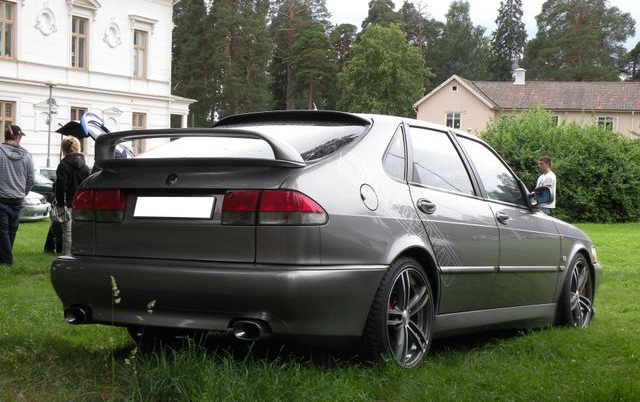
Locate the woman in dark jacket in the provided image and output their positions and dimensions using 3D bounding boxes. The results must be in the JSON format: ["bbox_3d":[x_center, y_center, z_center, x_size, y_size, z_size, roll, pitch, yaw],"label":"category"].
[{"bbox_3d":[-3.060,0.031,12.800,0.470,1.680,0.360,1,2,-20],"label":"woman in dark jacket"}]

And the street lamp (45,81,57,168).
[{"bbox_3d":[-9.151,-1.808,35.000,0.340,4.300,0.340,2,2,0],"label":"street lamp"}]

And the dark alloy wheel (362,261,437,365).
[{"bbox_3d":[0.395,0.599,5.442,0.220,0.620,0.620,0,-2,34],"label":"dark alloy wheel"}]

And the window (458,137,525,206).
[{"bbox_3d":[1.093,-0.180,6.518,0.060,0.410,0.700,-23,-15,31],"label":"window"}]

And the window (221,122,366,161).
[{"bbox_3d":[-0.390,-0.325,5.383,1.200,0.110,0.830,0,18,33],"label":"window"}]

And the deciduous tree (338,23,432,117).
[{"bbox_3d":[5.251,-7.573,85.028,7.700,14.000,7.700,1,0,0],"label":"deciduous tree"}]

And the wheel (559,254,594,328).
[{"bbox_3d":[1.803,0.682,7.485,0.225,0.640,0.640,0,-2,33],"label":"wheel"}]

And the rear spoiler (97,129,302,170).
[{"bbox_3d":[-0.645,-0.246,4.990,1.240,0.185,0.310,0,-2,33],"label":"rear spoiler"}]

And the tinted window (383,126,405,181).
[{"bbox_3d":[0.379,-0.252,5.335,0.050,0.340,0.340,-27,-16,29],"label":"tinted window"}]

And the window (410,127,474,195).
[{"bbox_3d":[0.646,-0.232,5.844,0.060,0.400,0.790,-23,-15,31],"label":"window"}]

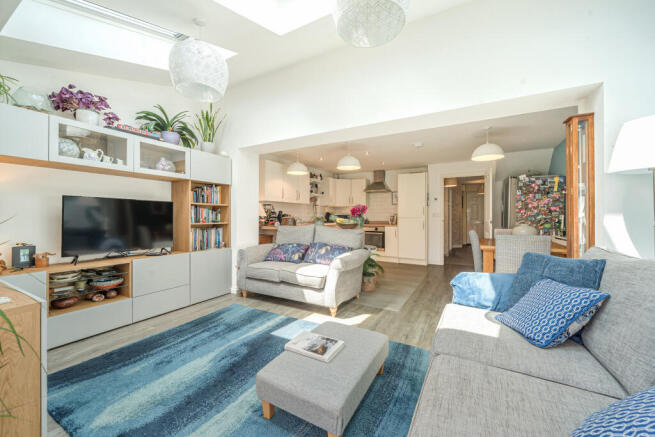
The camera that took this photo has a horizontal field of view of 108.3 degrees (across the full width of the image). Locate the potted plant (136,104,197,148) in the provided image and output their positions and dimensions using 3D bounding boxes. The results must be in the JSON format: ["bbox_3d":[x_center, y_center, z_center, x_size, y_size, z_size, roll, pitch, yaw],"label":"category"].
[{"bbox_3d":[-1.897,-1.085,2.856,0.440,0.480,0.560,0,0,32],"label":"potted plant"}]

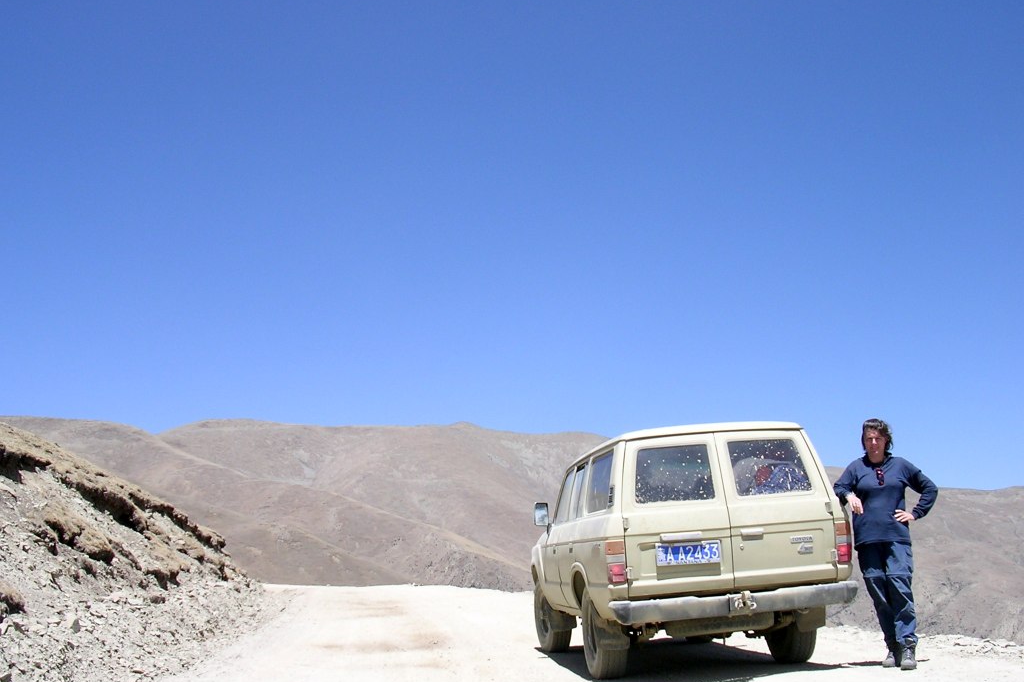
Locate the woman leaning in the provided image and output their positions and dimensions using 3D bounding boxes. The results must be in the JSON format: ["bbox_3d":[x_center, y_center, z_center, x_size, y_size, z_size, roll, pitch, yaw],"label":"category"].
[{"bbox_3d":[2.680,1.445,8.000,0.710,1.730,0.460,-6,-12,16],"label":"woman leaning"}]

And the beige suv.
[{"bbox_3d":[1.266,1.887,9.982,1.840,1.810,4.660,-3,-11,-7],"label":"beige suv"}]

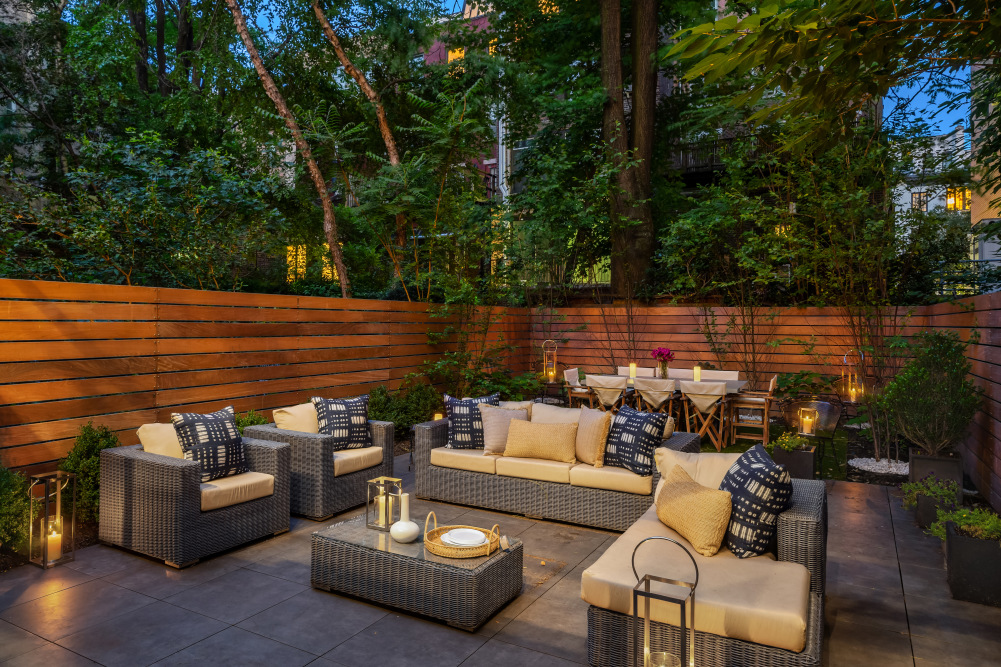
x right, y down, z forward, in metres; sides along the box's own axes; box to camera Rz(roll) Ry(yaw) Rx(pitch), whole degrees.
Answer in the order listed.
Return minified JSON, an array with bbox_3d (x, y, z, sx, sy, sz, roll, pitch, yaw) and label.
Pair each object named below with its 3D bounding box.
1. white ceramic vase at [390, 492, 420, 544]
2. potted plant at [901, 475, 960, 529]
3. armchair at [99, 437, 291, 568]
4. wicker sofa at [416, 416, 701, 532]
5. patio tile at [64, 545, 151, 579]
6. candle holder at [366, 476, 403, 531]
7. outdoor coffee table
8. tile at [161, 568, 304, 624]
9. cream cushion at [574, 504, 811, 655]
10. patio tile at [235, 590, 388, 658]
[{"bbox_3d":[-0.567,1.105,3.984,0.173,0.283,0.173,1,1,0],"label":"white ceramic vase"},{"bbox_3d":[3.463,1.336,5.333,0.420,0.410,0.360,1,1,29],"label":"potted plant"},{"bbox_3d":[-2.247,1.178,4.960,0.924,0.669,0.915,2,2,30],"label":"armchair"},{"bbox_3d":[0.495,1.204,5.993,2.360,0.660,0.970,2,2,27],"label":"wicker sofa"},{"bbox_3d":[-2.596,1.504,4.480,0.615,0.025,0.572,1,1,29],"label":"patio tile"},{"bbox_3d":[-0.735,1.086,4.261,0.157,0.299,0.157,2,2,27],"label":"candle holder"},{"bbox_3d":[-0.510,1.406,4.052,1.157,0.322,0.566,2,2,28],"label":"outdoor coffee table"},{"bbox_3d":[-1.560,1.560,3.972,0.605,0.020,0.597,2,2,28],"label":"tile"},{"bbox_3d":[1.221,1.202,3.693,0.982,0.140,1.680,2,2,28],"label":"cream cushion"},{"bbox_3d":[-0.983,1.539,3.584,0.615,0.025,0.572,1,1,29],"label":"patio tile"}]

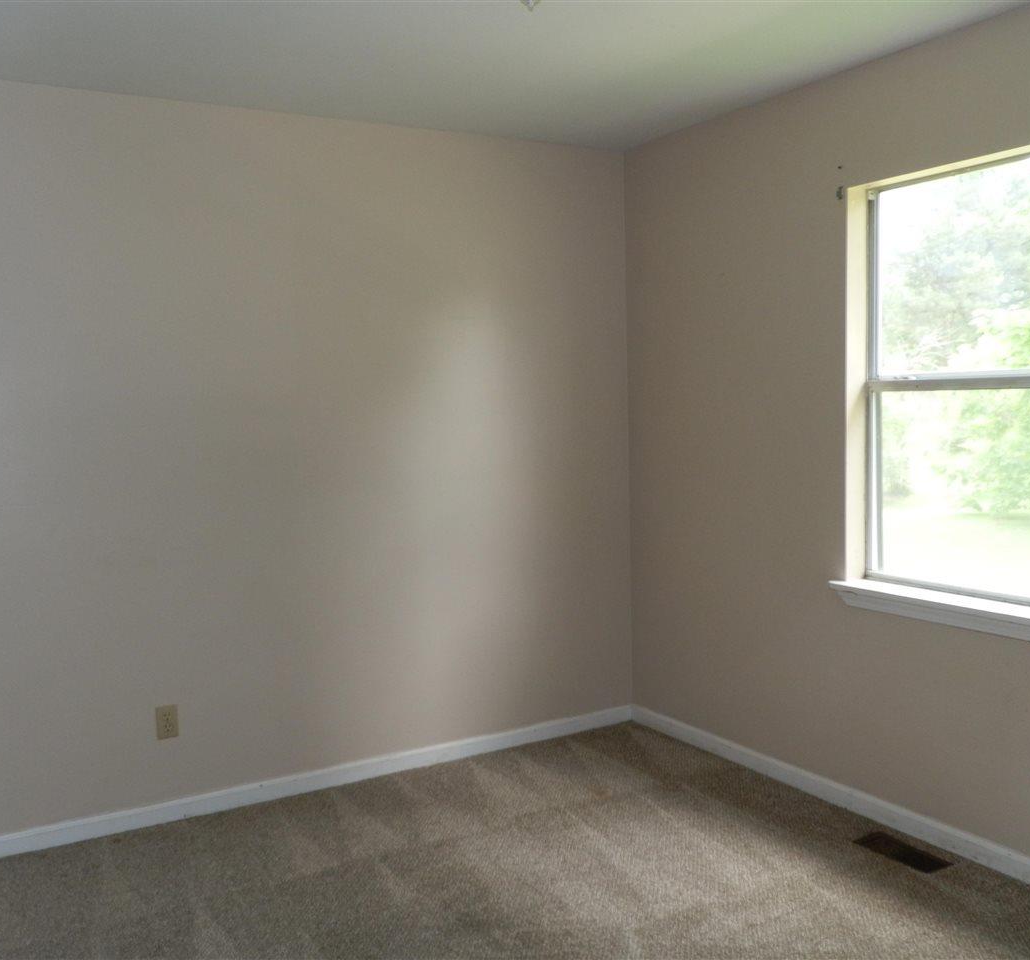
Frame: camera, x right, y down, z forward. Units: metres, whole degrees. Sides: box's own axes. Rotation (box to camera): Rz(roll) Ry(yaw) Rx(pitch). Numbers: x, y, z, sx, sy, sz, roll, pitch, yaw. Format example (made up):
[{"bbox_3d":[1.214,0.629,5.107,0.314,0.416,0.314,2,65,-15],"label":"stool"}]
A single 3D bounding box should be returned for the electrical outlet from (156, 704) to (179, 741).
[{"bbox_3d":[-1.190,0.833,3.548,0.072,0.114,0.010,-4,5,-30],"label":"electrical outlet"}]

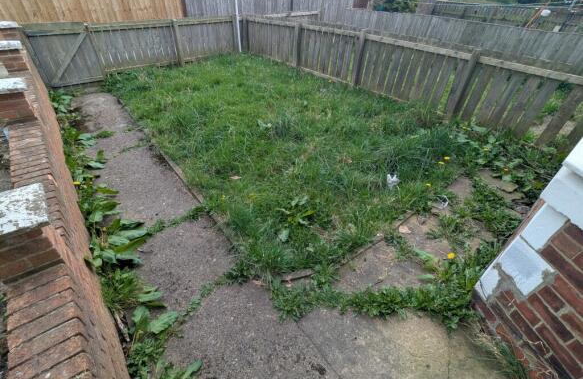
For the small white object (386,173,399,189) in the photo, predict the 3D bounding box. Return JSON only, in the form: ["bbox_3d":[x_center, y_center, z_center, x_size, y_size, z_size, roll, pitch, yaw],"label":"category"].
[{"bbox_3d":[1.006,-0.080,2.677,0.105,0.120,0.090,2,36,0],"label":"small white object"}]

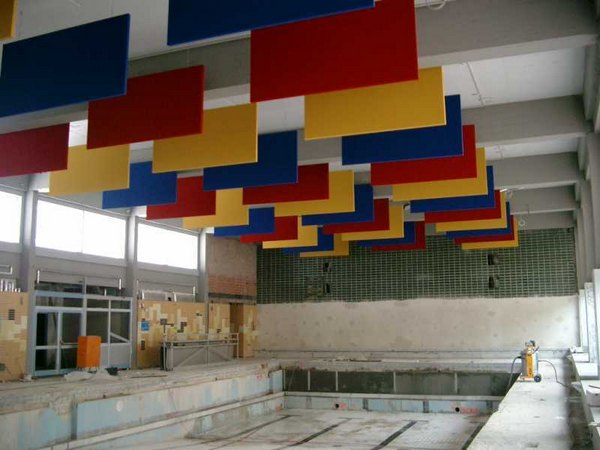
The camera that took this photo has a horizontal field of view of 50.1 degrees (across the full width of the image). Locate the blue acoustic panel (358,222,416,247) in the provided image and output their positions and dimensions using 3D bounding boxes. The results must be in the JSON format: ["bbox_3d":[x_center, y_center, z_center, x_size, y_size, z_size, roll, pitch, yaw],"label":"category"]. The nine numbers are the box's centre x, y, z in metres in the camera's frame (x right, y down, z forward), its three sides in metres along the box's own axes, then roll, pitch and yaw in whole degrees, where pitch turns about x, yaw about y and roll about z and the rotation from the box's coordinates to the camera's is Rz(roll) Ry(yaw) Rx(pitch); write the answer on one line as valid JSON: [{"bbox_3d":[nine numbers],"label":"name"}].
[{"bbox_3d":[3.579,0.239,26.663,2.425,1.198,0.050,-4,-9,22],"label":"blue acoustic panel"}]

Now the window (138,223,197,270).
[{"bbox_3d":[-5.334,0.955,26.397,0.120,1.520,4.402,-4,-9,22],"label":"window"}]

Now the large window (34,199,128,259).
[{"bbox_3d":[-7.266,0.259,21.690,0.120,1.520,4.402,-4,-9,22],"label":"large window"}]

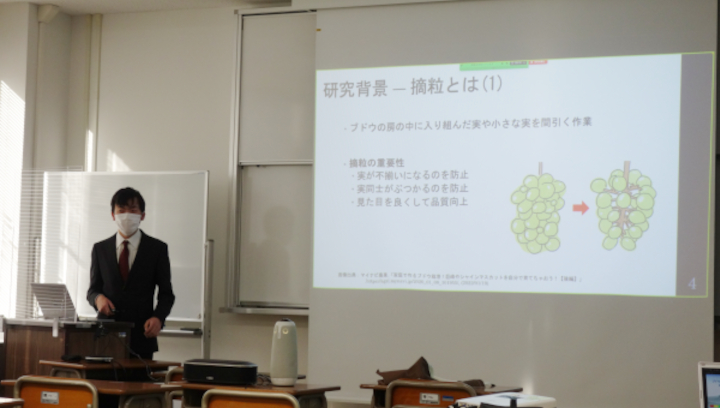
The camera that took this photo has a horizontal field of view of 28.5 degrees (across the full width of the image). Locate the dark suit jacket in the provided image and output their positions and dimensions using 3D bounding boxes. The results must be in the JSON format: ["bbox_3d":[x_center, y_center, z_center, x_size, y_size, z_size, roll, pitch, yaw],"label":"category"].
[{"bbox_3d":[-1.293,0.496,8.000,0.485,0.690,0.300,1,-3,3],"label":"dark suit jacket"}]

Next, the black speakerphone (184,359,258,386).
[{"bbox_3d":[-0.536,0.693,5.851,0.315,0.087,0.170,0,-3,18],"label":"black speakerphone"}]

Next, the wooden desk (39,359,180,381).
[{"bbox_3d":[-1.272,1.159,7.194,0.400,0.730,0.600,-2,-4,45],"label":"wooden desk"}]

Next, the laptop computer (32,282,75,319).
[{"bbox_3d":[-1.593,0.539,7.839,0.280,0.205,0.320,4,-4,-37],"label":"laptop computer"}]

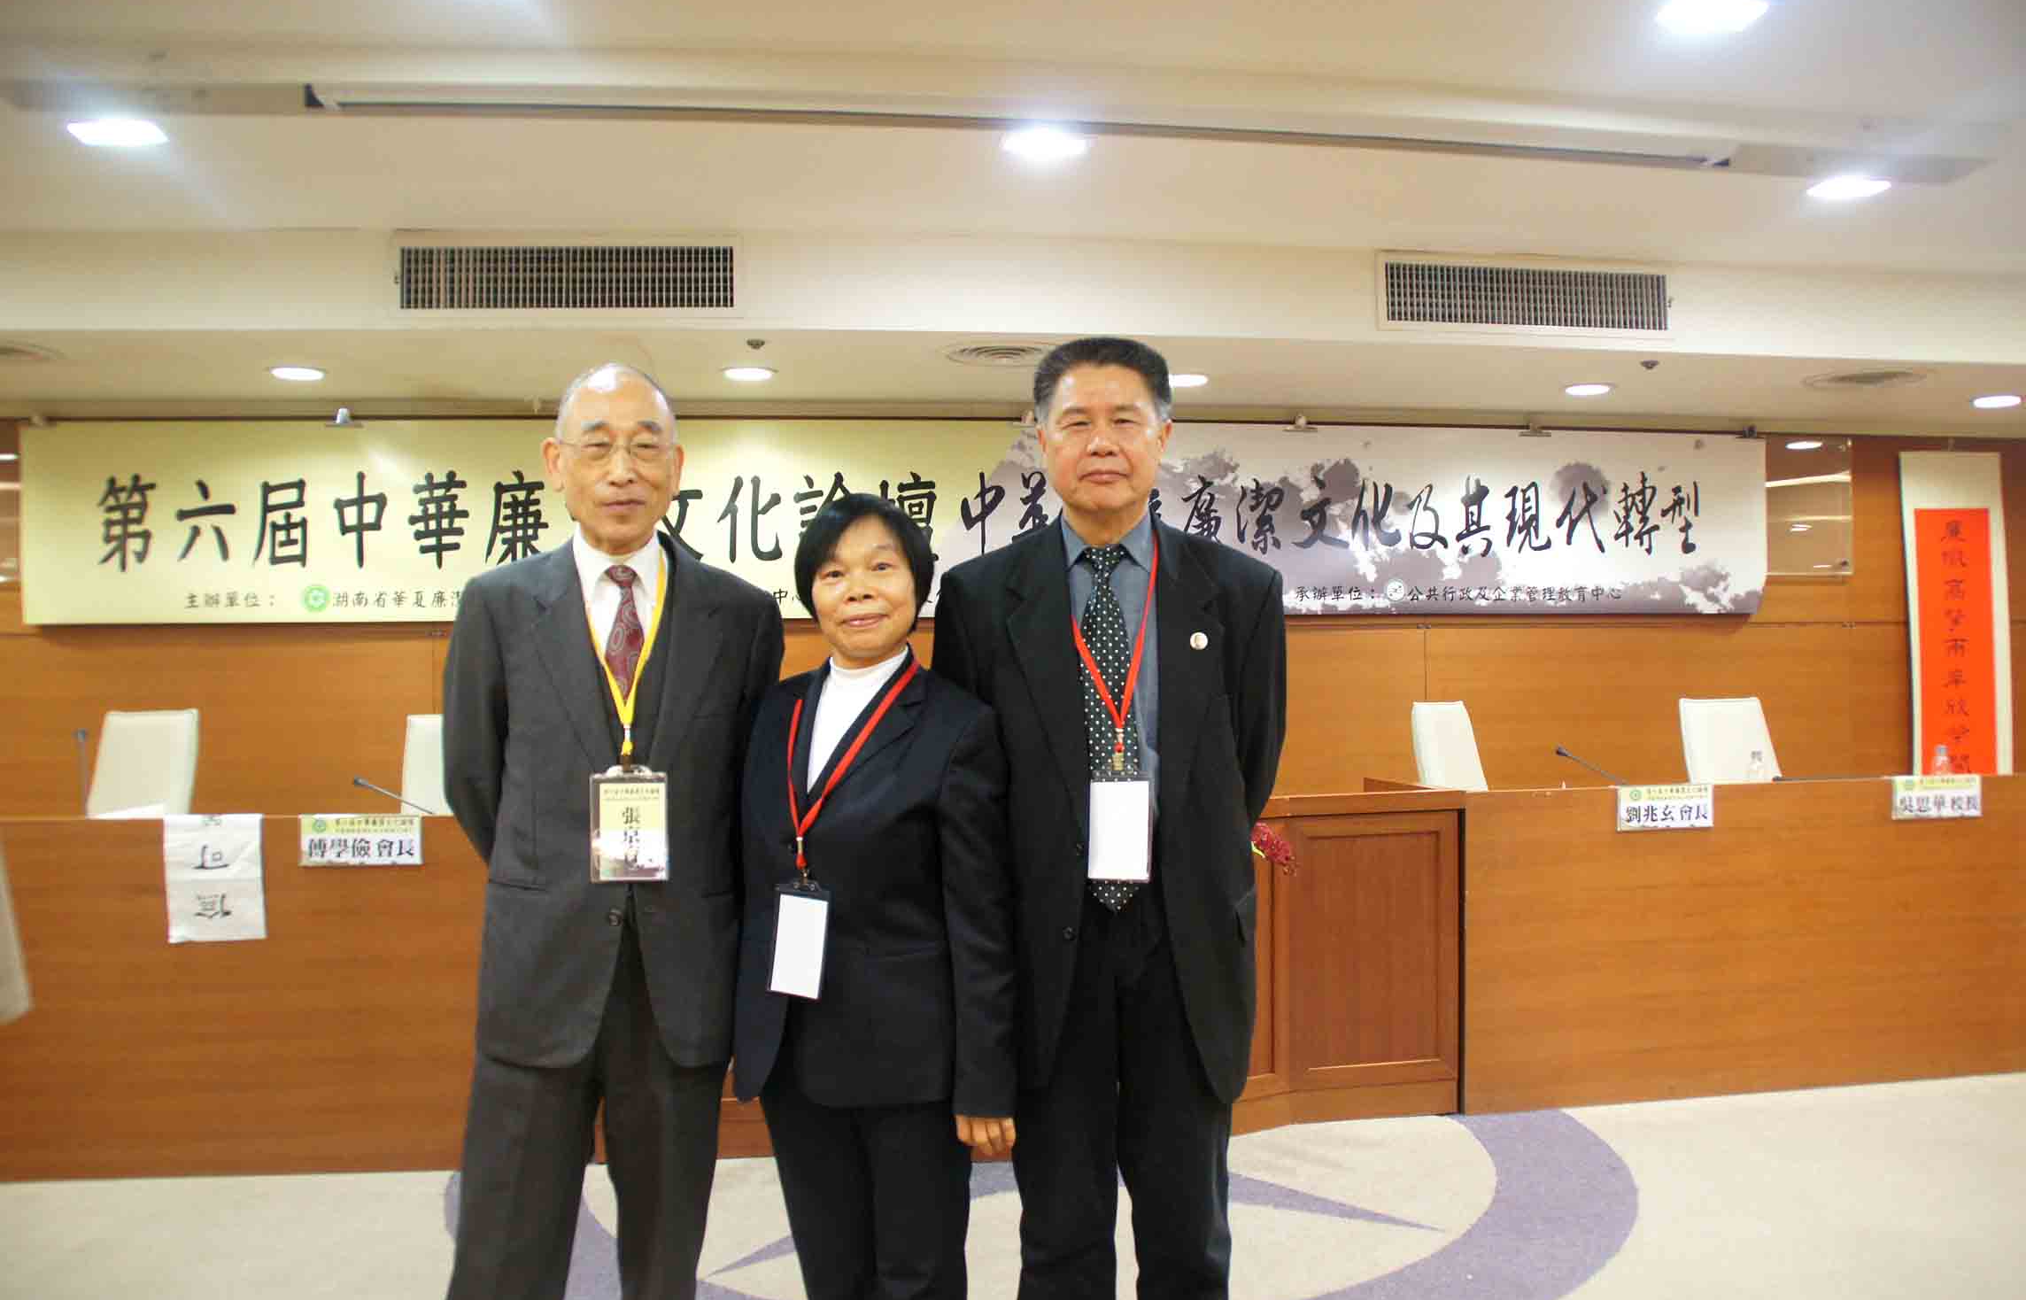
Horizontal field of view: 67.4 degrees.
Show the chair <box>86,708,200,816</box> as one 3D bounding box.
[{"bbox_3d":[-2.888,0.734,4.868,0.550,1.100,0.600,-1,-2,2],"label":"chair"}]

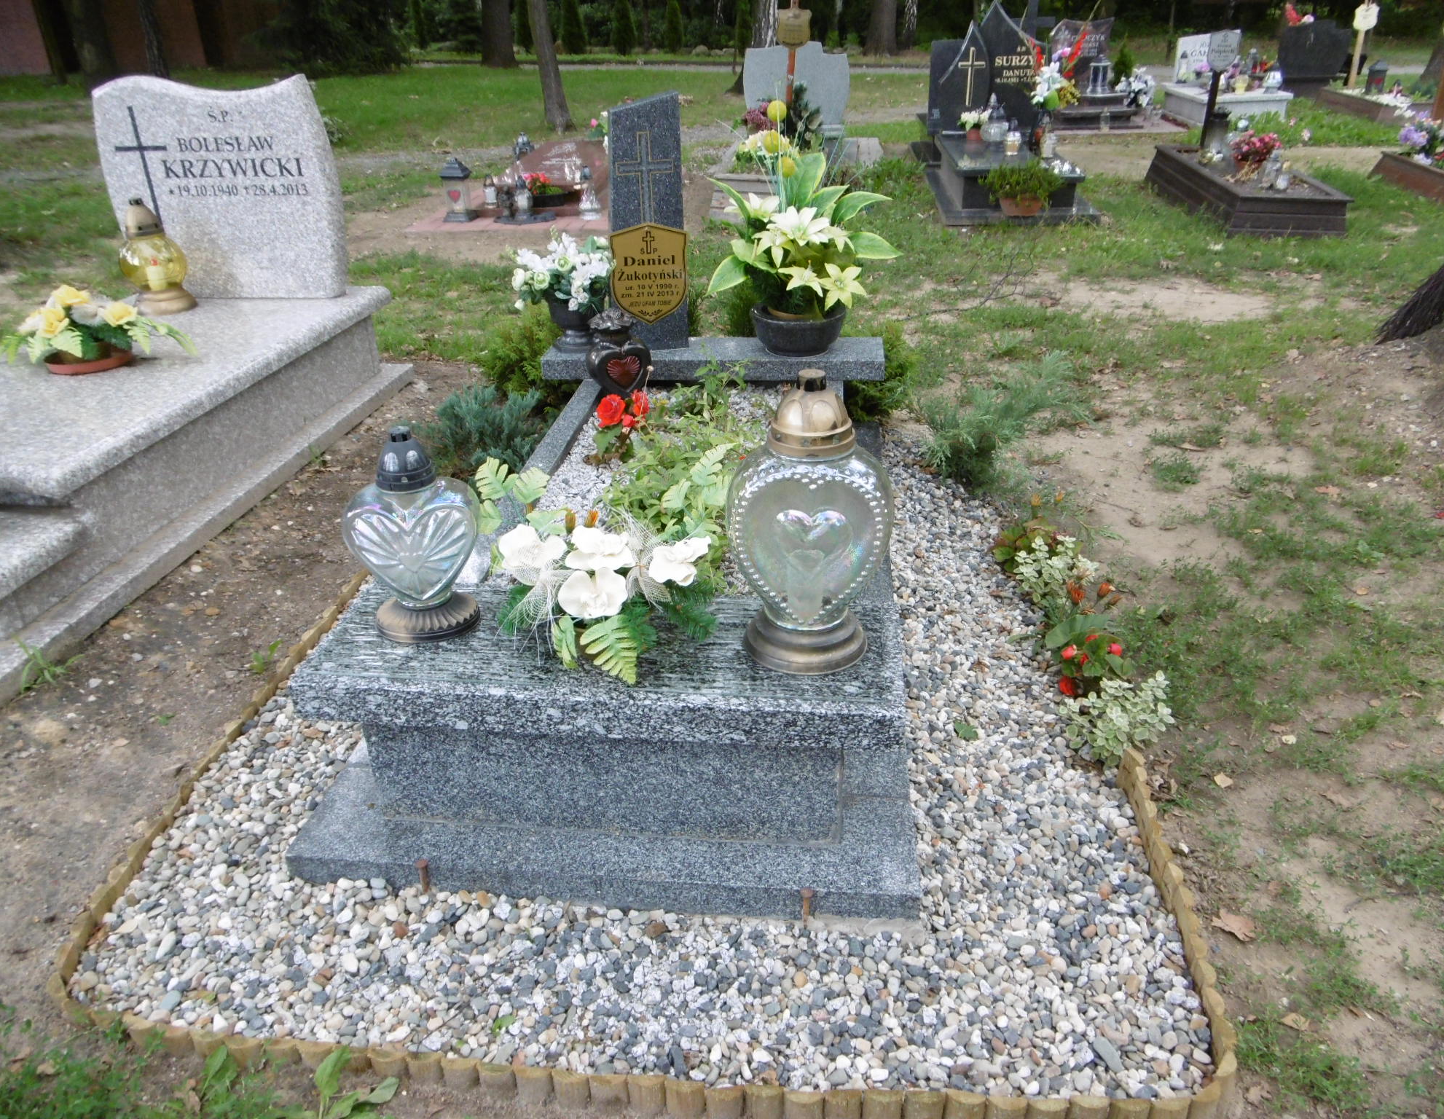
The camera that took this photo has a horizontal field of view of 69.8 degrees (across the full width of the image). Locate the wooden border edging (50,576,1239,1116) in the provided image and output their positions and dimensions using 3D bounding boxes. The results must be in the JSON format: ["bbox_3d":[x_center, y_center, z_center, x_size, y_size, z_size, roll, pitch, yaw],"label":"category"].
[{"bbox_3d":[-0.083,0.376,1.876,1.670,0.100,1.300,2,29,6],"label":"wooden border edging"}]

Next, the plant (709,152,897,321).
[{"bbox_3d":[0.217,-0.865,2.741,0.480,0.403,0.365,2,29,6],"label":"plant"}]

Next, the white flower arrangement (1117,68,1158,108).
[{"bbox_3d":[3.829,-4.334,9.553,0.360,0.370,0.320,2,29,6],"label":"white flower arrangement"}]

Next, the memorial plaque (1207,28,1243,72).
[{"bbox_3d":[3.280,-3.321,6.751,0.192,0.240,0.019,5,29,11],"label":"memorial plaque"}]

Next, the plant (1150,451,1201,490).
[{"bbox_3d":[1.260,-0.249,2.879,0.140,0.080,0.135,2,29,6],"label":"plant"}]

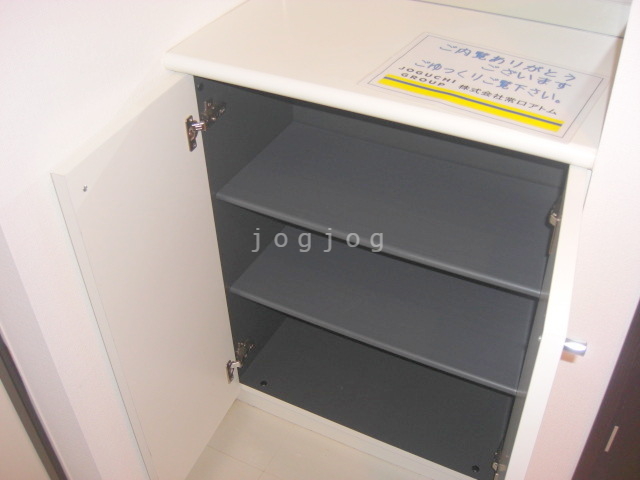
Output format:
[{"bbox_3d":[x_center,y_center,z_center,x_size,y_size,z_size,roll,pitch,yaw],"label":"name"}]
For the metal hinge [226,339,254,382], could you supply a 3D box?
[{"bbox_3d":[-0.164,0.255,1.523,0.036,0.066,0.095,17,43,22],"label":"metal hinge"}]

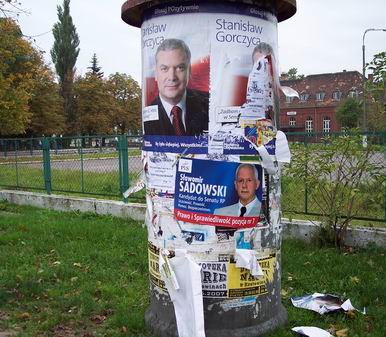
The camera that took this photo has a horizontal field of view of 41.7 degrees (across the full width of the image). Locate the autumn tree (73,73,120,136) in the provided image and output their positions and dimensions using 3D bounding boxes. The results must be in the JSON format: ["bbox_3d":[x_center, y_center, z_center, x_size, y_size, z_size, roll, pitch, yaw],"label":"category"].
[{"bbox_3d":[-8.687,-5.000,45.754,4.358,7.258,4.358,-2,4,0],"label":"autumn tree"}]

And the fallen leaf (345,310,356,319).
[{"bbox_3d":[1.218,1.133,3.918,0.090,0.030,0.085,-2,4,0],"label":"fallen leaf"}]

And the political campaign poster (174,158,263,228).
[{"bbox_3d":[0.181,0.169,3.453,0.597,0.453,0.088,-2,4,-3],"label":"political campaign poster"}]

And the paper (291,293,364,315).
[{"bbox_3d":[1.086,1.098,4.121,0.570,0.080,0.350,-2,4,0],"label":"paper"}]

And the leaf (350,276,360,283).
[{"bbox_3d":[1.550,1.063,4.832,0.100,0.030,0.090,-2,4,0],"label":"leaf"}]

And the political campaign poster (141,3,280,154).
[{"bbox_3d":[0.122,-0.611,3.561,1.009,1.025,0.412,-1,4,2],"label":"political campaign poster"}]

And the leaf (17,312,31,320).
[{"bbox_3d":[-1.361,1.192,4.067,0.110,0.030,0.100,-2,4,0],"label":"leaf"}]

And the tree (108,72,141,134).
[{"bbox_3d":[-6.290,-5.287,47.744,3.884,7.437,3.884,-2,4,0],"label":"tree"}]

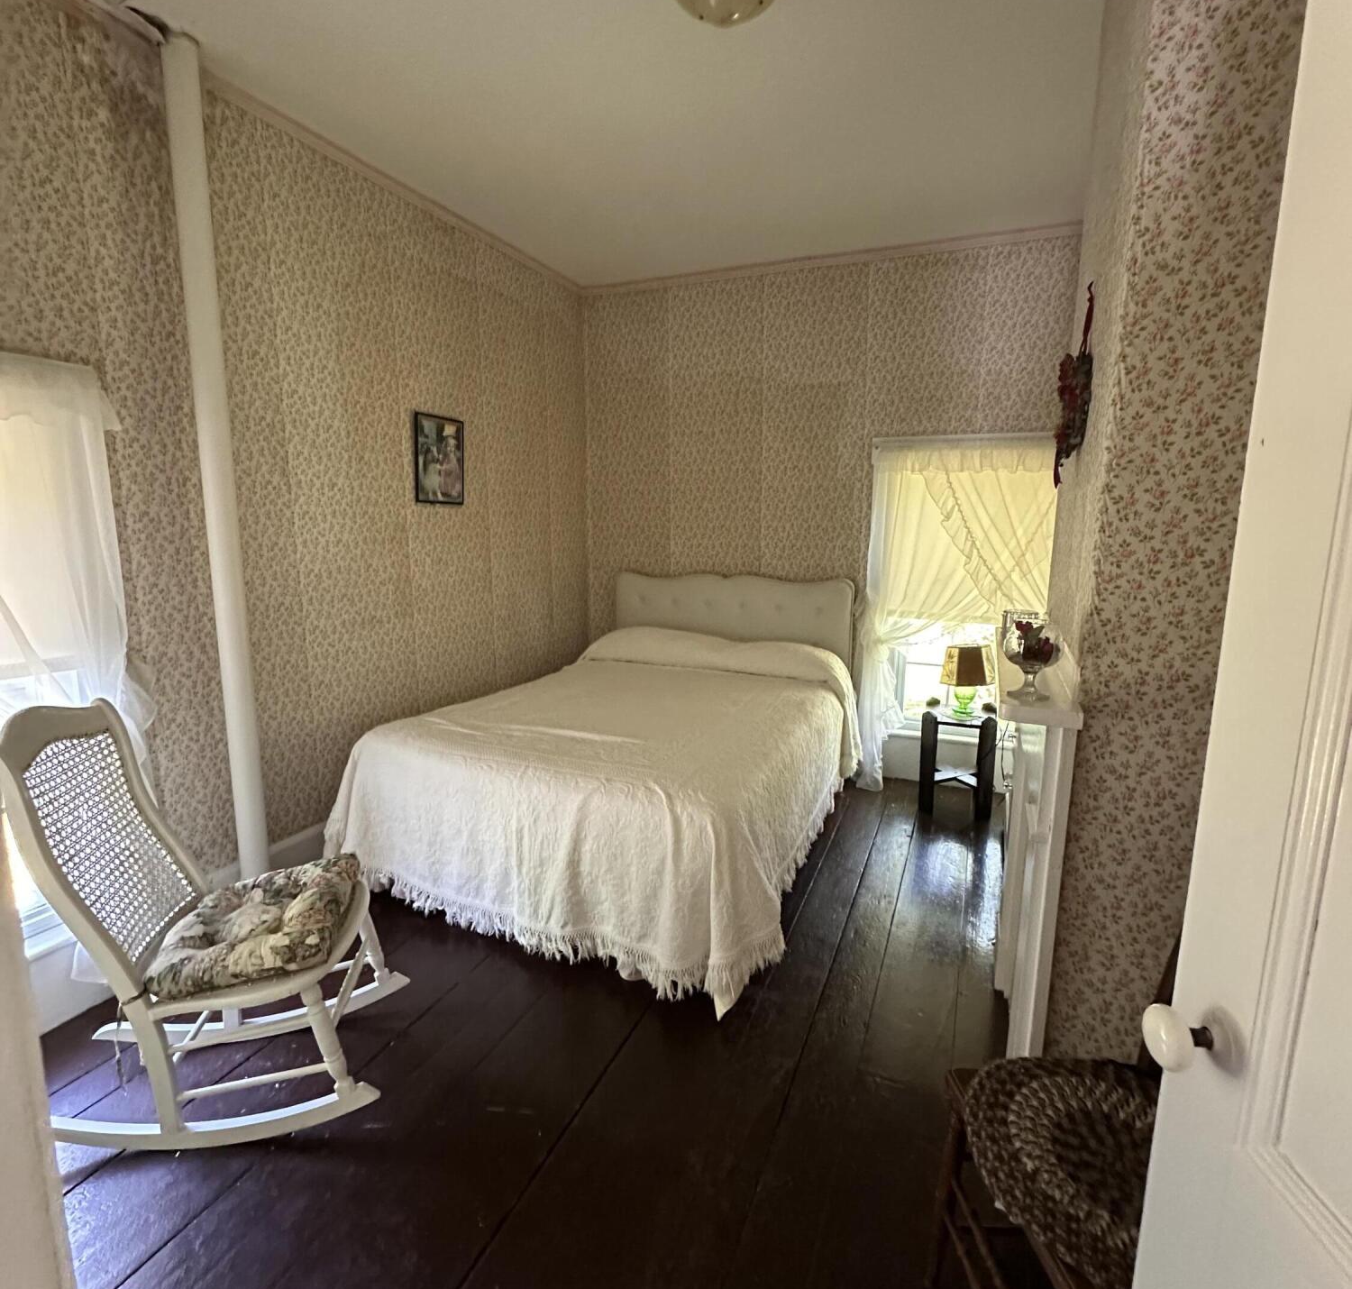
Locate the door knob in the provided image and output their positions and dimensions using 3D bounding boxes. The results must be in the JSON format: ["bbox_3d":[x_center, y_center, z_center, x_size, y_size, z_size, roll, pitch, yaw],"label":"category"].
[{"bbox_3d":[0.475,0.370,0.686,0.059,0.057,0.057,1,10,5],"label":"door knob"}]

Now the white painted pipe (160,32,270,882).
[{"bbox_3d":[-1.387,-0.361,2.252,0.086,2.688,0.086,4,11,22],"label":"white painted pipe"}]

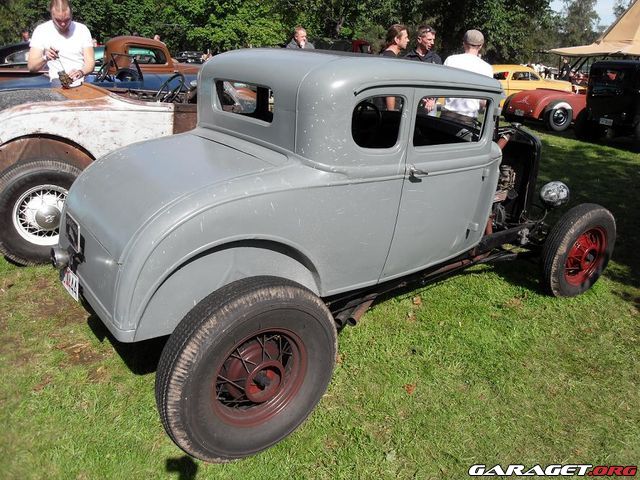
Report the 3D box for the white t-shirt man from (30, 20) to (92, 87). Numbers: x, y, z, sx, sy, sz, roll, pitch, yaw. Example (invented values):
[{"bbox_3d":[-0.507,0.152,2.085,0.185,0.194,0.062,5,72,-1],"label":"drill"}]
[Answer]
[{"bbox_3d":[-2.368,-1.304,5.050,0.580,1.840,0.480,-13,27,-35],"label":"white t-shirt man"}]

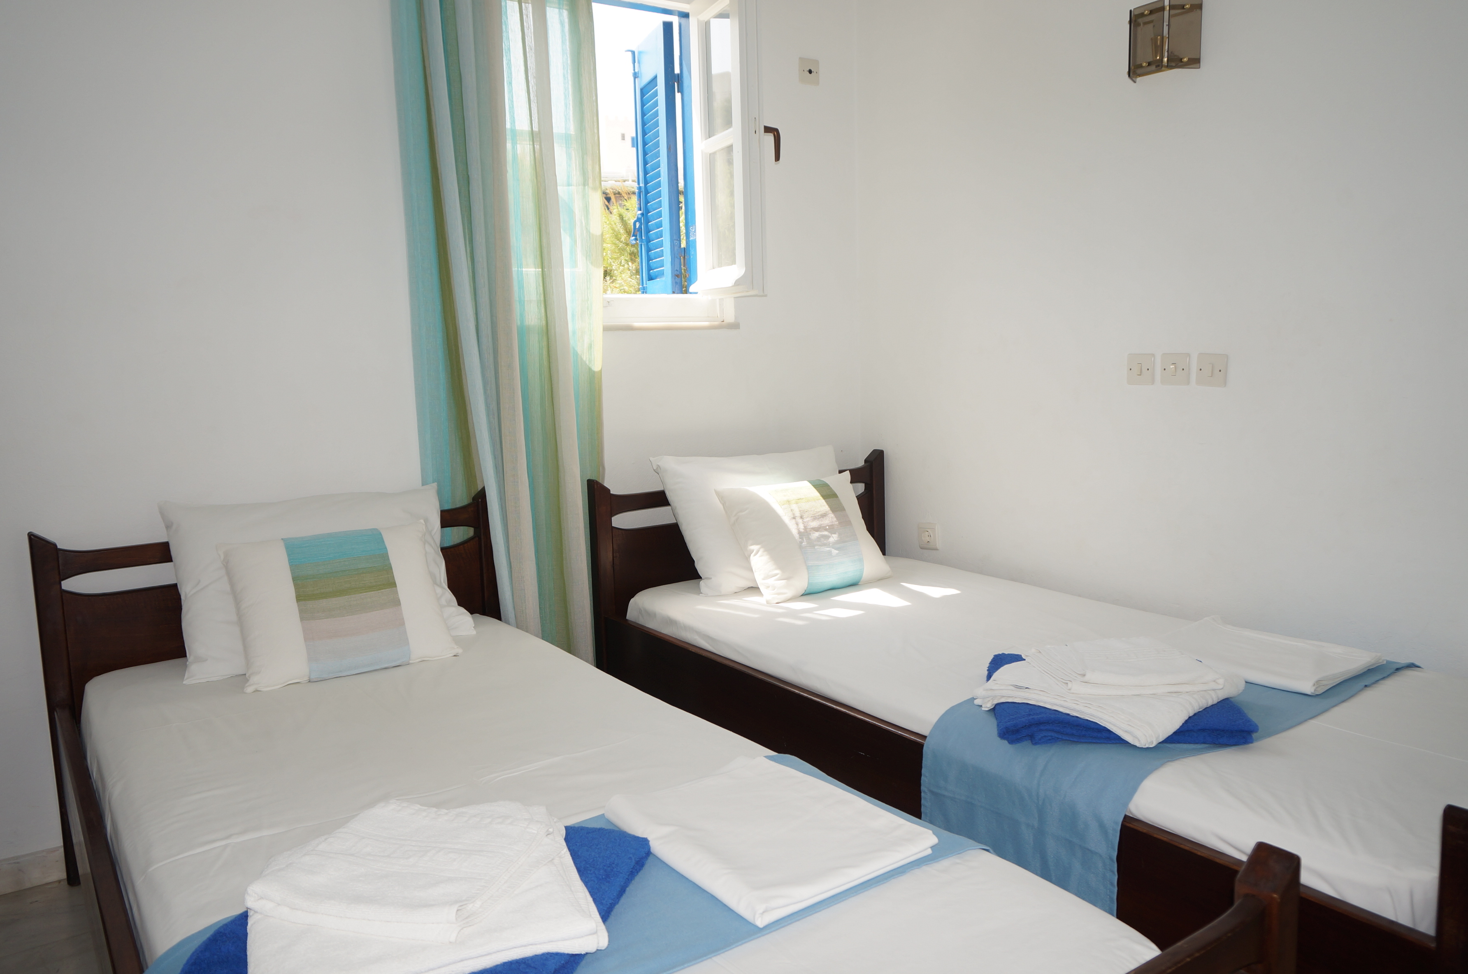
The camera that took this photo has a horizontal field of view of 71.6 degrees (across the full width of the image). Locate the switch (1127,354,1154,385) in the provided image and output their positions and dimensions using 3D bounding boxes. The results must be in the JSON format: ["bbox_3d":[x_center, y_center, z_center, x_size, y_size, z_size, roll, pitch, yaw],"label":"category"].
[{"bbox_3d":[1.032,-0.299,2.582,0.011,0.078,0.075,-7,9,-36],"label":"switch"}]

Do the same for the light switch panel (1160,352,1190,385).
[{"bbox_3d":[1.088,-0.290,2.507,0.011,0.078,0.075,-7,9,-36],"label":"light switch panel"}]

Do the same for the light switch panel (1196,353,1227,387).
[{"bbox_3d":[1.143,-0.279,2.433,0.011,0.078,0.075,-7,13,-36],"label":"light switch panel"}]

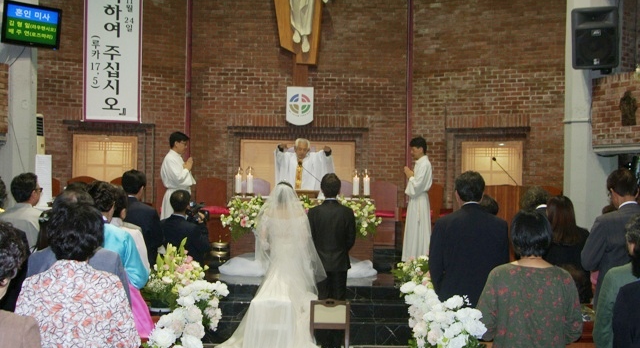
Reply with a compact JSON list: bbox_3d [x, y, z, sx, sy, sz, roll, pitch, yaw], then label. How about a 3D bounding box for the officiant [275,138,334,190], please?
[{"bbox_3d":[-0.218,0.370,12.248,0.780,1.682,0.500,1,0,-1],"label":"officiant"}]

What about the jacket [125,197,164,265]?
[{"bbox_3d":[-1.489,0.542,7.500,0.520,0.740,0.300,1,0,7],"label":"jacket"}]

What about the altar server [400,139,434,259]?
[{"bbox_3d":[1.239,0.376,11.998,0.420,1.714,0.470,1,0,-5],"label":"altar server"}]

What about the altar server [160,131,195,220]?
[{"bbox_3d":[-1.852,0.303,12.100,0.460,1.710,0.500,1,0,-5],"label":"altar server"}]

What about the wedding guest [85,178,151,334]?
[{"bbox_3d":[-1.248,0.870,5.398,0.500,1.664,0.380,1,0,11],"label":"wedding guest"}]

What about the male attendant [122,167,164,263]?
[{"bbox_3d":[-1.482,0.831,7.398,0.500,1.742,0.320,1,0,17],"label":"male attendant"}]

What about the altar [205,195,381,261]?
[{"bbox_3d":[-0.278,0.759,11.649,1.980,0.900,0.900,1,0,-2],"label":"altar"}]

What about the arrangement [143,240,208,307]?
[{"bbox_3d":[-1.055,0.723,6.750,0.460,0.520,0.430,1,0,-11],"label":"arrangement"}]

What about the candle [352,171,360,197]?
[{"bbox_3d":[0.456,0.119,11.550,0.090,0.310,0.090,1,0,2],"label":"candle"}]

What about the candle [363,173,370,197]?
[{"bbox_3d":[0.614,0.145,12.200,0.085,0.300,0.085,1,0,0],"label":"candle"}]

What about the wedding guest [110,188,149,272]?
[{"bbox_3d":[-1.503,0.891,7.000,0.480,1.590,0.310,1,0,7],"label":"wedding guest"}]

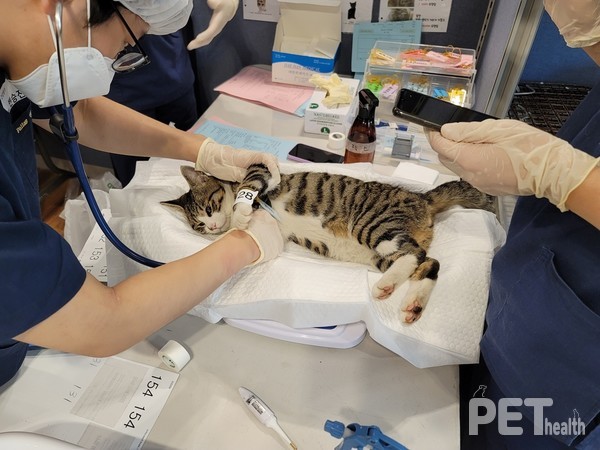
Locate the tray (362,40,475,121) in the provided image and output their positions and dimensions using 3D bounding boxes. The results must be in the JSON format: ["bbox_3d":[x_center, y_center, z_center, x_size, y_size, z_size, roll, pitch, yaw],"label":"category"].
[{"bbox_3d":[0.387,-0.482,1.405,0.325,0.130,0.170,10,43,10],"label":"tray"}]

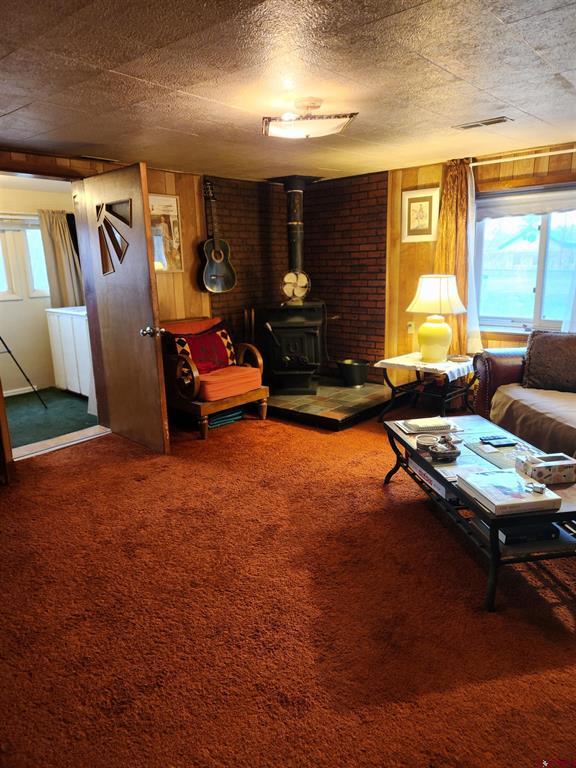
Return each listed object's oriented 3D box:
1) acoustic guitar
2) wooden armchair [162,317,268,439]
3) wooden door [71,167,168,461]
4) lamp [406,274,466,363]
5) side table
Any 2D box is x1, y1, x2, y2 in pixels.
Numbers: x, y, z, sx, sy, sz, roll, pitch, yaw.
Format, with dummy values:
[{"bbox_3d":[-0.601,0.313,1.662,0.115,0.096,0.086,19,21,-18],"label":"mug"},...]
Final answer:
[{"bbox_3d":[-0.688,-1.352,4.765,0.115,0.990,0.385,11,21,41],"label":"acoustic guitar"},{"bbox_3d":[-0.667,-0.106,4.493,0.750,0.870,0.730,-13,18,-40],"label":"wooden armchair"},{"bbox_3d":[-1.207,-0.537,3.853,0.760,2.010,0.045,11,18,41],"label":"wooden door"},{"bbox_3d":[1.217,-0.535,4.216,0.490,0.700,0.490,11,18,41],"label":"lamp"},{"bbox_3d":[1.195,0.064,4.336,0.610,0.520,0.700,11,18,41],"label":"side table"}]

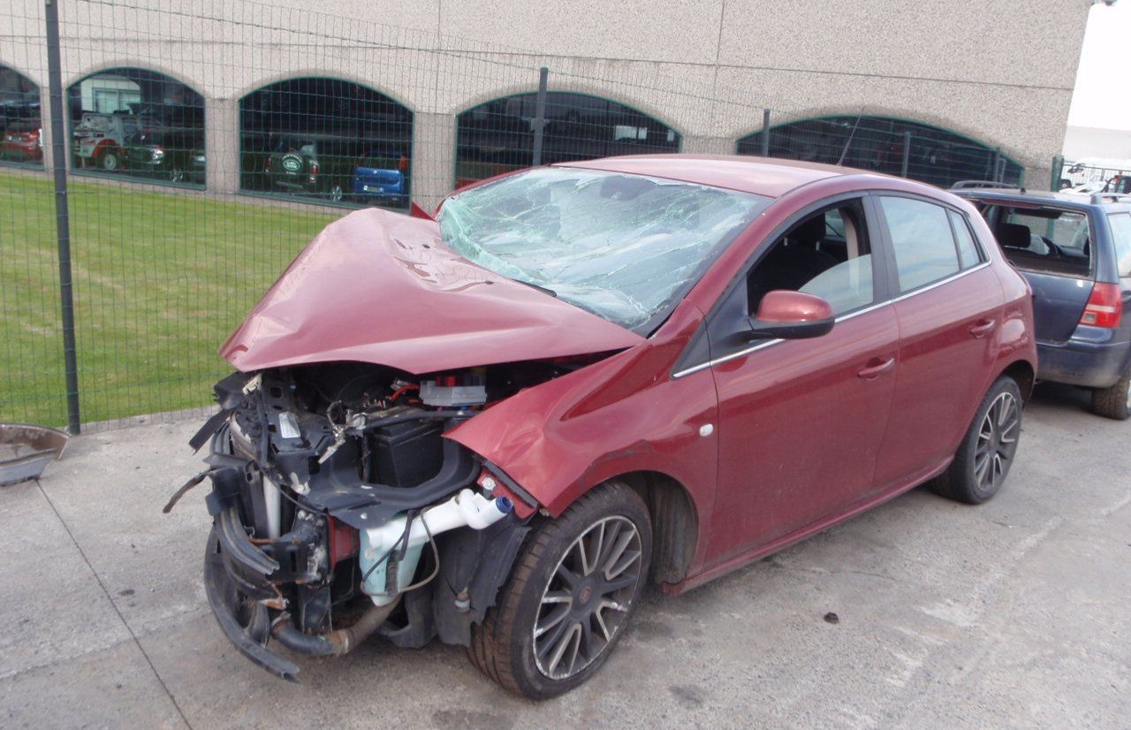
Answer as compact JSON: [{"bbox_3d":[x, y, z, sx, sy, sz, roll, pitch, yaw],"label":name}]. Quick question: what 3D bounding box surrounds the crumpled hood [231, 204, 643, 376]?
[{"bbox_3d":[-0.548,-0.230,2.721,1.040,0.430,1.380,-8,17,-44],"label":"crumpled hood"}]

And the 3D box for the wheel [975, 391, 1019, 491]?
[{"bbox_3d":[1.918,0.336,4.251,0.465,0.465,0.190,-8,17,-44],"label":"wheel"}]

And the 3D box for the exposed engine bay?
[{"bbox_3d":[-0.674,0.307,2.716,0.950,0.780,1.380,-8,17,-44],"label":"exposed engine bay"}]

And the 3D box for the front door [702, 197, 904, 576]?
[{"bbox_3d":[0.735,-0.017,2.962,1.150,1.090,0.260,-8,17,-44],"label":"front door"}]

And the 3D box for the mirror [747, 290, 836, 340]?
[{"bbox_3d":[0.630,-0.139,2.553,0.180,0.150,0.220,-8,17,-44],"label":"mirror"}]

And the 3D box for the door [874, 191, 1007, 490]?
[{"bbox_3d":[1.456,-0.126,3.675,1.080,1.100,0.270,-8,17,-44],"label":"door"}]

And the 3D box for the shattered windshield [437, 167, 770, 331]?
[{"bbox_3d":[0.011,-0.467,3.220,1.360,0.200,0.920,16,46,44],"label":"shattered windshield"}]

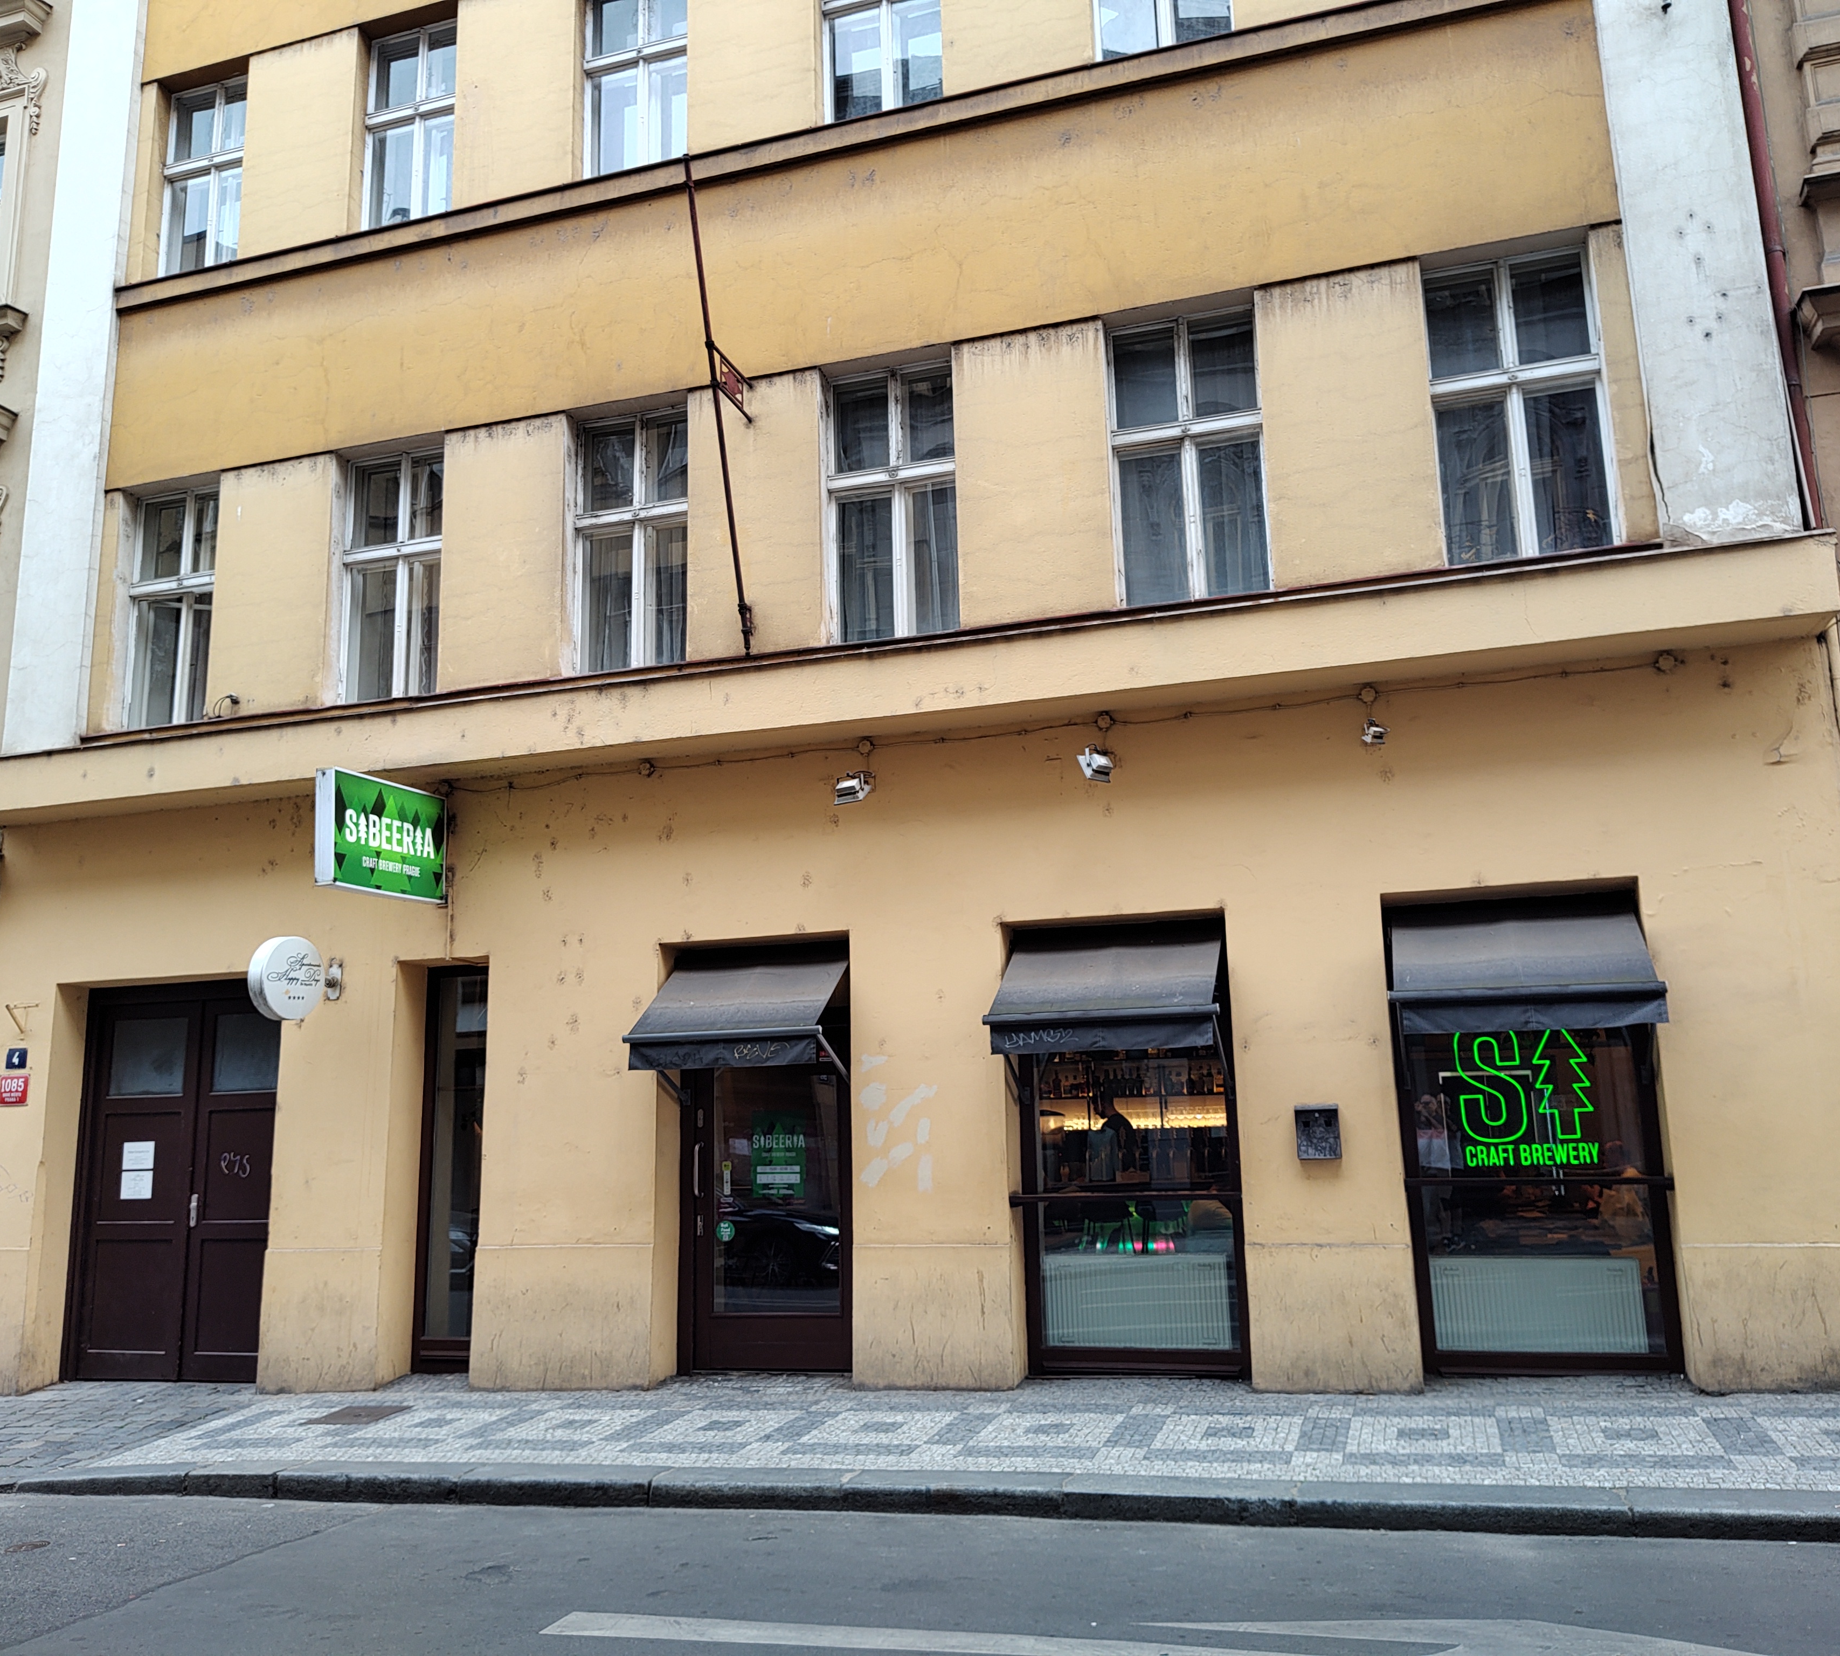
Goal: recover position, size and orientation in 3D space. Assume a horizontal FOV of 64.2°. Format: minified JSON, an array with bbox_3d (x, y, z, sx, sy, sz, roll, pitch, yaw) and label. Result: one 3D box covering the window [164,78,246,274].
[{"bbox_3d":[-5.973,-5.470,12.479,0.950,1.880,0.140,-5,-11,16],"label":"window"}]

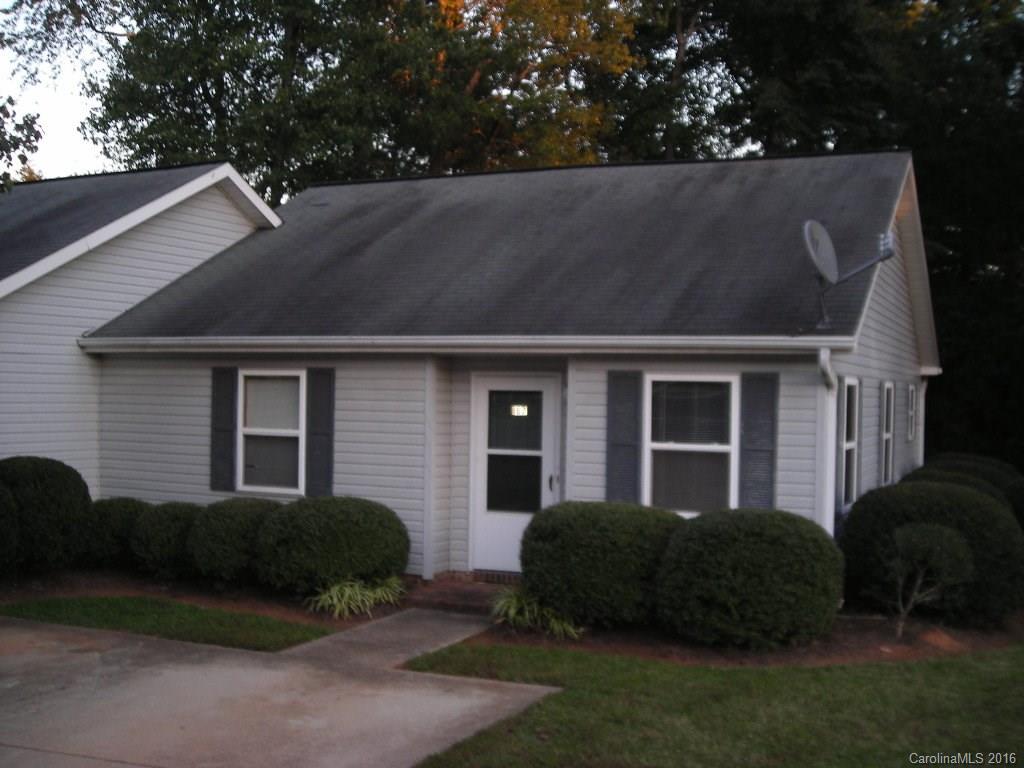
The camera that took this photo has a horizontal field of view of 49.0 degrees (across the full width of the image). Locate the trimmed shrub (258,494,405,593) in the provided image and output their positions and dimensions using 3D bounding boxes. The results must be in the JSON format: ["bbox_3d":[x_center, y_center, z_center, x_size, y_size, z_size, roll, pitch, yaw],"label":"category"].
[{"bbox_3d":[-1.814,1.615,11.342,1.488,0.917,1.339,1,0,25],"label":"trimmed shrub"}]

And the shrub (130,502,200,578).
[{"bbox_3d":[-3.538,1.683,12.226,1.000,0.757,1.050,1,0,25],"label":"shrub"}]

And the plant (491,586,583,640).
[{"bbox_3d":[0.207,1.948,9.564,0.780,0.403,0.600,1,0,25],"label":"plant"}]

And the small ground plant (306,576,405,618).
[{"bbox_3d":[-1.440,1.958,10.330,0.938,0.324,0.600,1,0,25],"label":"small ground plant"}]

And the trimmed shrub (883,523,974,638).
[{"bbox_3d":[3.498,1.637,9.451,0.727,0.935,0.691,1,0,25],"label":"trimmed shrub"}]

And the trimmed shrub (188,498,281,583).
[{"bbox_3d":[-2.804,1.646,11.893,1.120,0.838,1.100,1,0,0],"label":"trimmed shrub"}]

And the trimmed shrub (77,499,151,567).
[{"bbox_3d":[-4.473,1.665,12.673,1.000,0.760,1.000,1,0,25],"label":"trimmed shrub"}]

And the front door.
[{"bbox_3d":[0.020,0.947,11.832,1.036,2.123,0.100,1,0,25],"label":"front door"}]

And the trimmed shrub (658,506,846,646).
[{"bbox_3d":[1.985,1.610,9.432,1.496,1.085,1.376,1,0,25],"label":"trimmed shrub"}]

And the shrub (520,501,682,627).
[{"bbox_3d":[0.831,1.595,10.103,1.461,1.054,1.344,1,0,0],"label":"shrub"}]

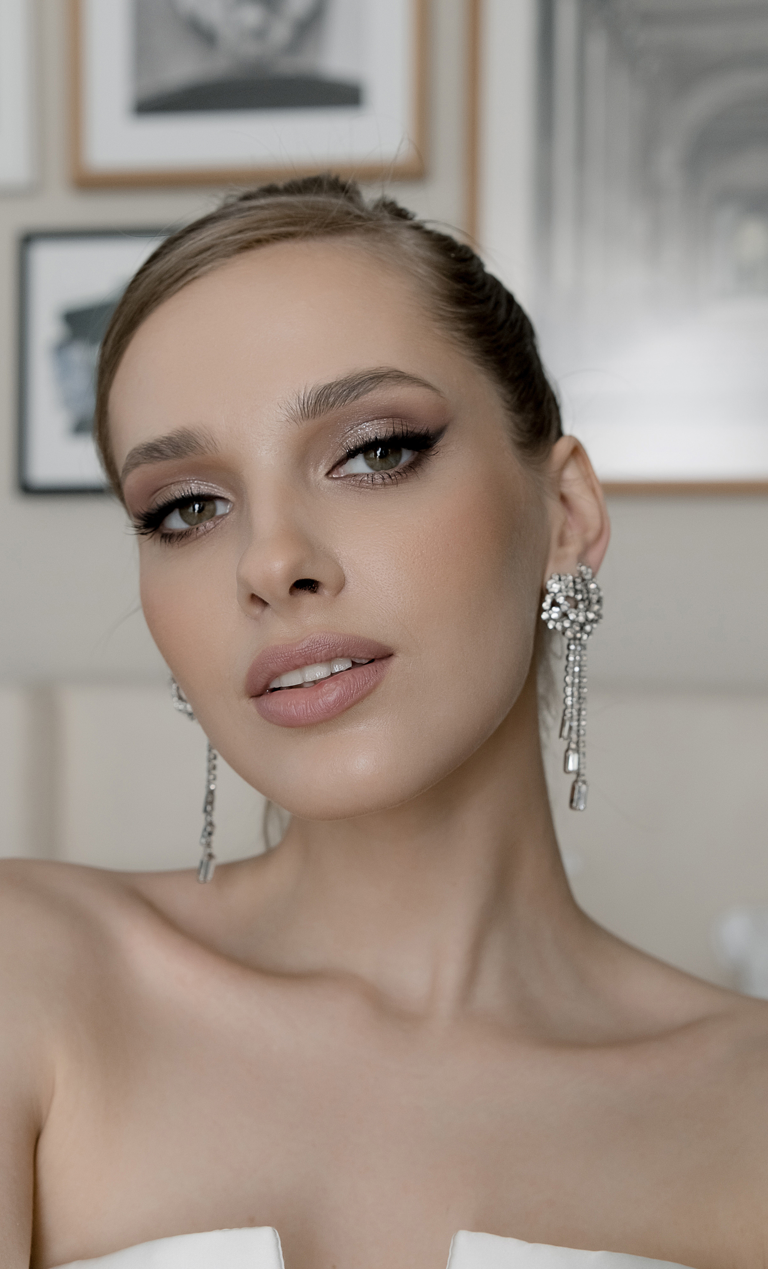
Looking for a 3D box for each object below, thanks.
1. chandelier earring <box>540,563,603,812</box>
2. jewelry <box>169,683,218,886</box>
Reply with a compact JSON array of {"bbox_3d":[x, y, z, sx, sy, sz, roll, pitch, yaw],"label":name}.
[{"bbox_3d":[0.066,0.018,0.615,0.024,0.086,0.012,-1,2,-23],"label":"chandelier earring"},{"bbox_3d":[-0.067,0.051,0.665,0.012,0.085,0.024,-1,2,-37],"label":"jewelry"}]

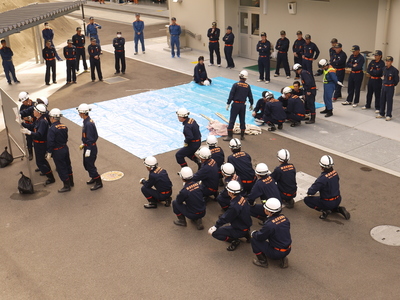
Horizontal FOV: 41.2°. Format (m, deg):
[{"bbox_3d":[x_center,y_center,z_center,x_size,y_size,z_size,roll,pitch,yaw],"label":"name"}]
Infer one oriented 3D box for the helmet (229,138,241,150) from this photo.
[{"bbox_3d":[0.666,-0.113,10.200,0.225,0.170,0.280,-10,22,-19],"label":"helmet"}]

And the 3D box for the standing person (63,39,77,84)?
[{"bbox_3d":[-5.059,-3.467,20.702,0.500,1.690,0.330,-8,21,-17],"label":"standing person"}]

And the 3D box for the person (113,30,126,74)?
[{"bbox_3d":[-3.309,-4.007,21.845,0.540,1.720,0.380,-6,21,-9],"label":"person"}]

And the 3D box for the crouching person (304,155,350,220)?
[{"bbox_3d":[2.274,0.669,9.478,0.820,1.140,0.600,10,24,31],"label":"crouching person"}]

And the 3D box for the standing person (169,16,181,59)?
[{"bbox_3d":[-1.138,-5.066,24.000,0.500,1.770,0.360,-4,21,-5],"label":"standing person"}]

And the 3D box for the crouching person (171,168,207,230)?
[{"bbox_3d":[-0.211,0.811,9.672,0.720,1.120,0.570,17,27,41],"label":"crouching person"}]

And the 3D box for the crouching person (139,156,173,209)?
[{"bbox_3d":[-0.857,0.626,10.237,0.700,1.030,0.520,2,21,13],"label":"crouching person"}]

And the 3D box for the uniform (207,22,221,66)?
[{"bbox_3d":[0.552,-4.315,21.738,0.560,1.760,0.380,-2,21,3],"label":"uniform"}]

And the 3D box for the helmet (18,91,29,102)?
[{"bbox_3d":[-4.176,-1.267,12.591,0.290,0.190,0.250,-30,30,-18],"label":"helmet"}]

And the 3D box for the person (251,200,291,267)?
[{"bbox_3d":[1.107,1.241,8.398,0.580,1.130,0.740,-20,27,-40],"label":"person"}]

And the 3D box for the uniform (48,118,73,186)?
[{"bbox_3d":[-2.944,0.070,11.197,0.520,1.420,0.420,-16,25,-33],"label":"uniform"}]

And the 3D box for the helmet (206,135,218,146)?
[{"bbox_3d":[0.243,-0.182,10.500,0.220,0.170,0.280,-8,21,-14],"label":"helmet"}]

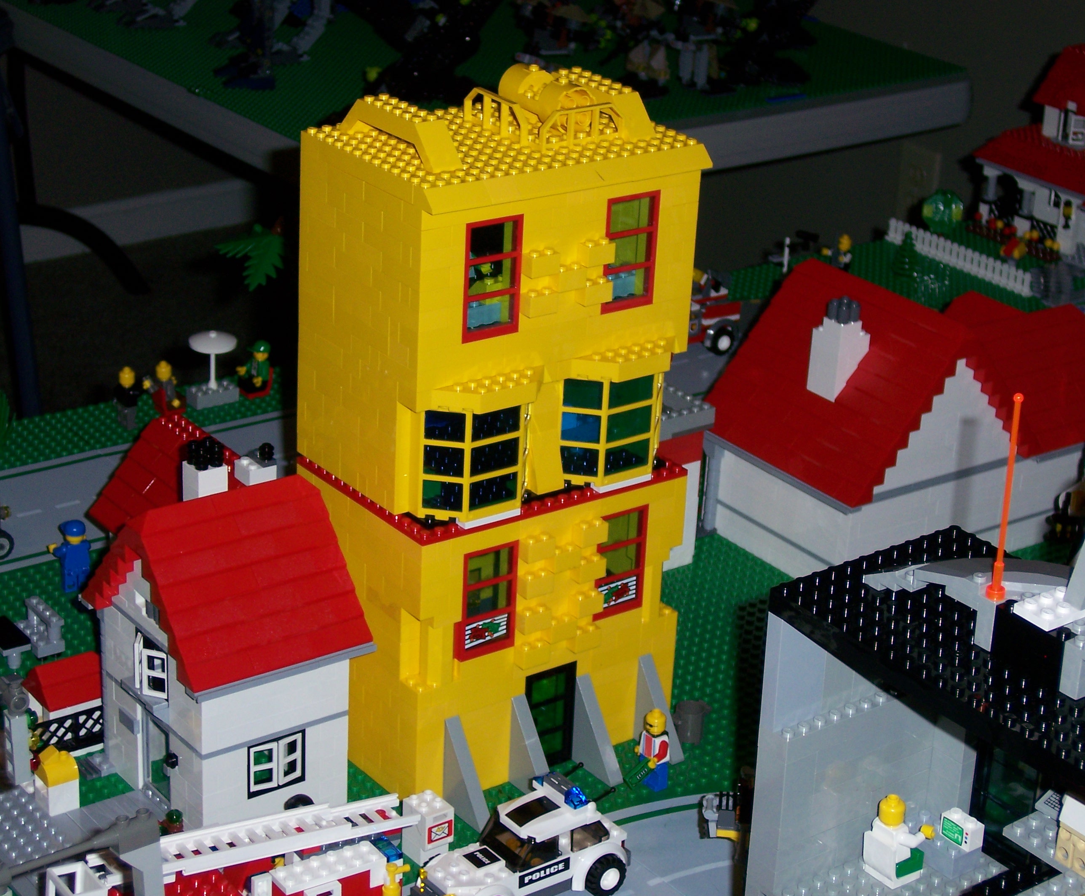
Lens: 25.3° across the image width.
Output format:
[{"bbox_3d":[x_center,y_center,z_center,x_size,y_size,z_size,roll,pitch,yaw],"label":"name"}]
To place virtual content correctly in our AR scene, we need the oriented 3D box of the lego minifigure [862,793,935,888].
[{"bbox_3d":[0.140,0.150,0.944,0.019,0.037,0.019,-16,30,-33],"label":"lego minifigure"}]

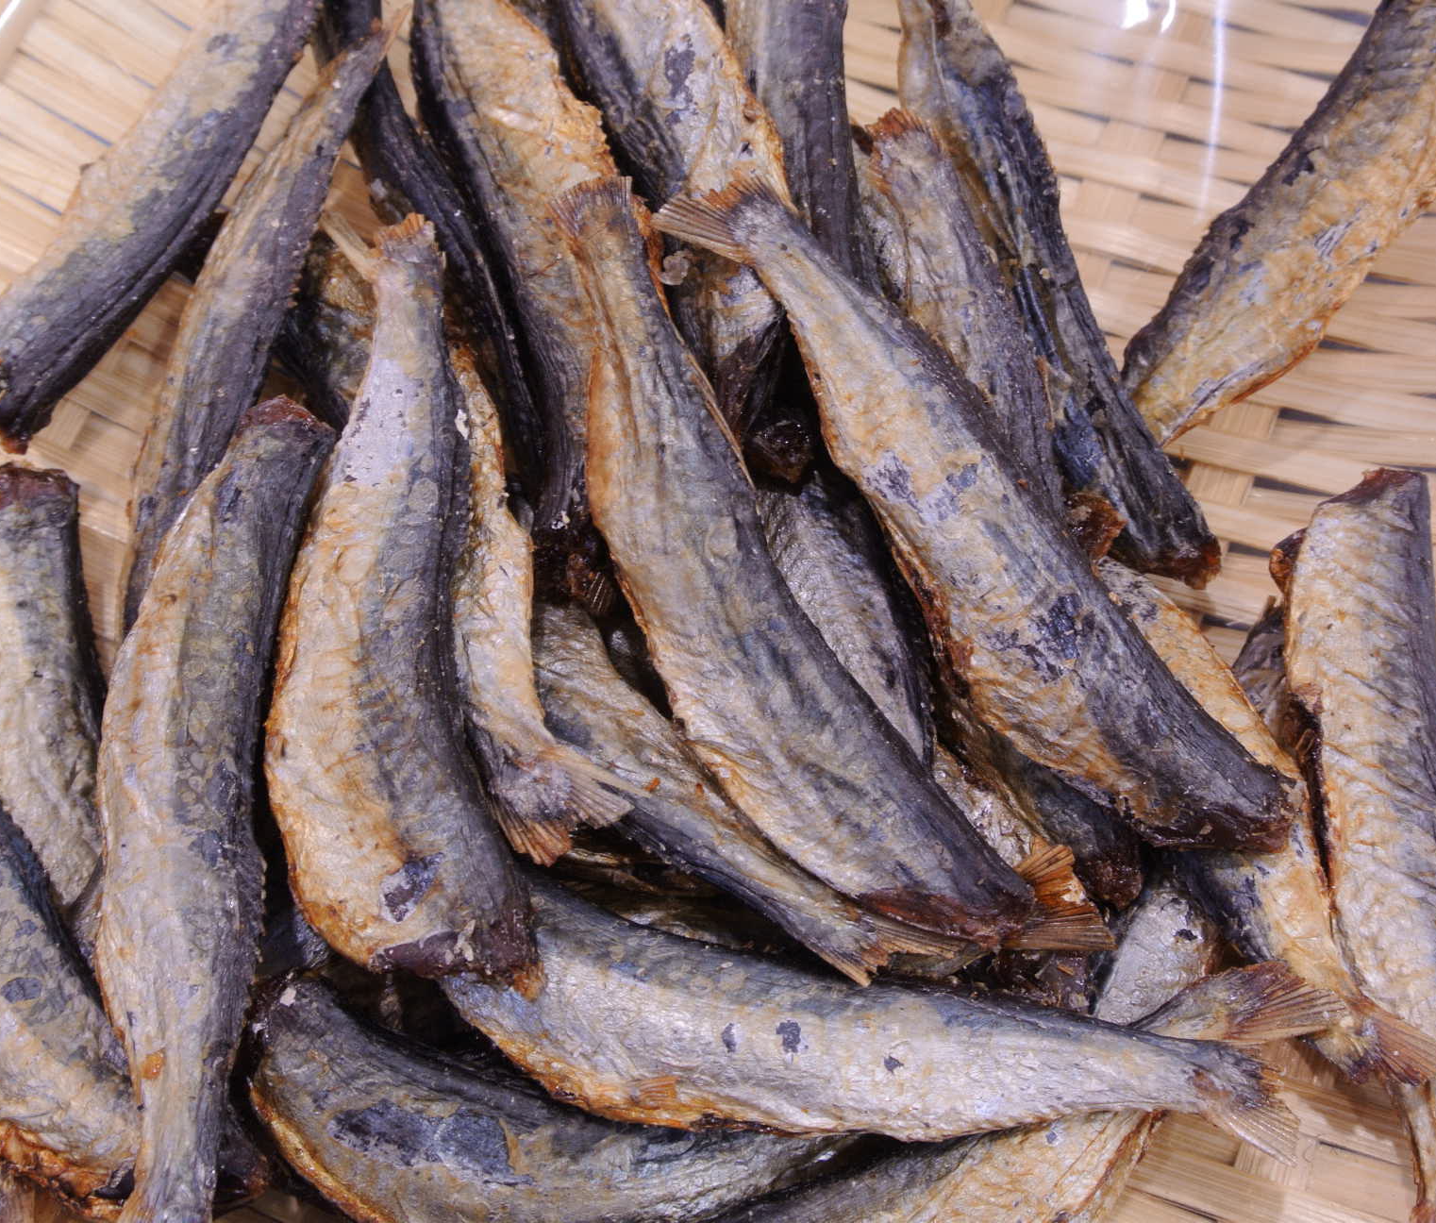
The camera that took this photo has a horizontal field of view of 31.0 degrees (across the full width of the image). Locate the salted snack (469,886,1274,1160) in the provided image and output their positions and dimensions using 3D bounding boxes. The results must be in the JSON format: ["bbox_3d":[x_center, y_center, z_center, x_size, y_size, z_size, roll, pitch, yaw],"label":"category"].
[{"bbox_3d":[0.021,0.066,0.372,0.124,0.022,0.032,12,68,5],"label":"salted snack"}]

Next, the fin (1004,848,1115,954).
[{"bbox_3d":[0.044,0.037,0.334,0.015,0.004,0.015,12,69,-2],"label":"fin"}]

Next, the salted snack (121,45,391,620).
[{"bbox_3d":[-0.080,-0.045,0.430,0.022,0.026,0.129,9,67,4],"label":"salted snack"}]

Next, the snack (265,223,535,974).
[{"bbox_3d":[-0.041,-0.004,0.341,0.034,0.021,0.104,-8,72,12],"label":"snack"}]

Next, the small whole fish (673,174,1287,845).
[{"bbox_3d":[0.035,-0.015,0.402,0.032,0.022,0.143,-34,71,-13],"label":"small whole fish"}]

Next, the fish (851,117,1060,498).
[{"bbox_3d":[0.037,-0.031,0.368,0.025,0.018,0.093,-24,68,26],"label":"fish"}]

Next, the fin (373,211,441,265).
[{"bbox_3d":[-0.043,-0.051,0.357,0.009,0.004,0.008,3,72,1],"label":"fin"}]

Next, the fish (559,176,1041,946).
[{"bbox_3d":[0.010,-0.009,0.344,0.031,0.020,0.118,-33,74,17],"label":"fish"}]

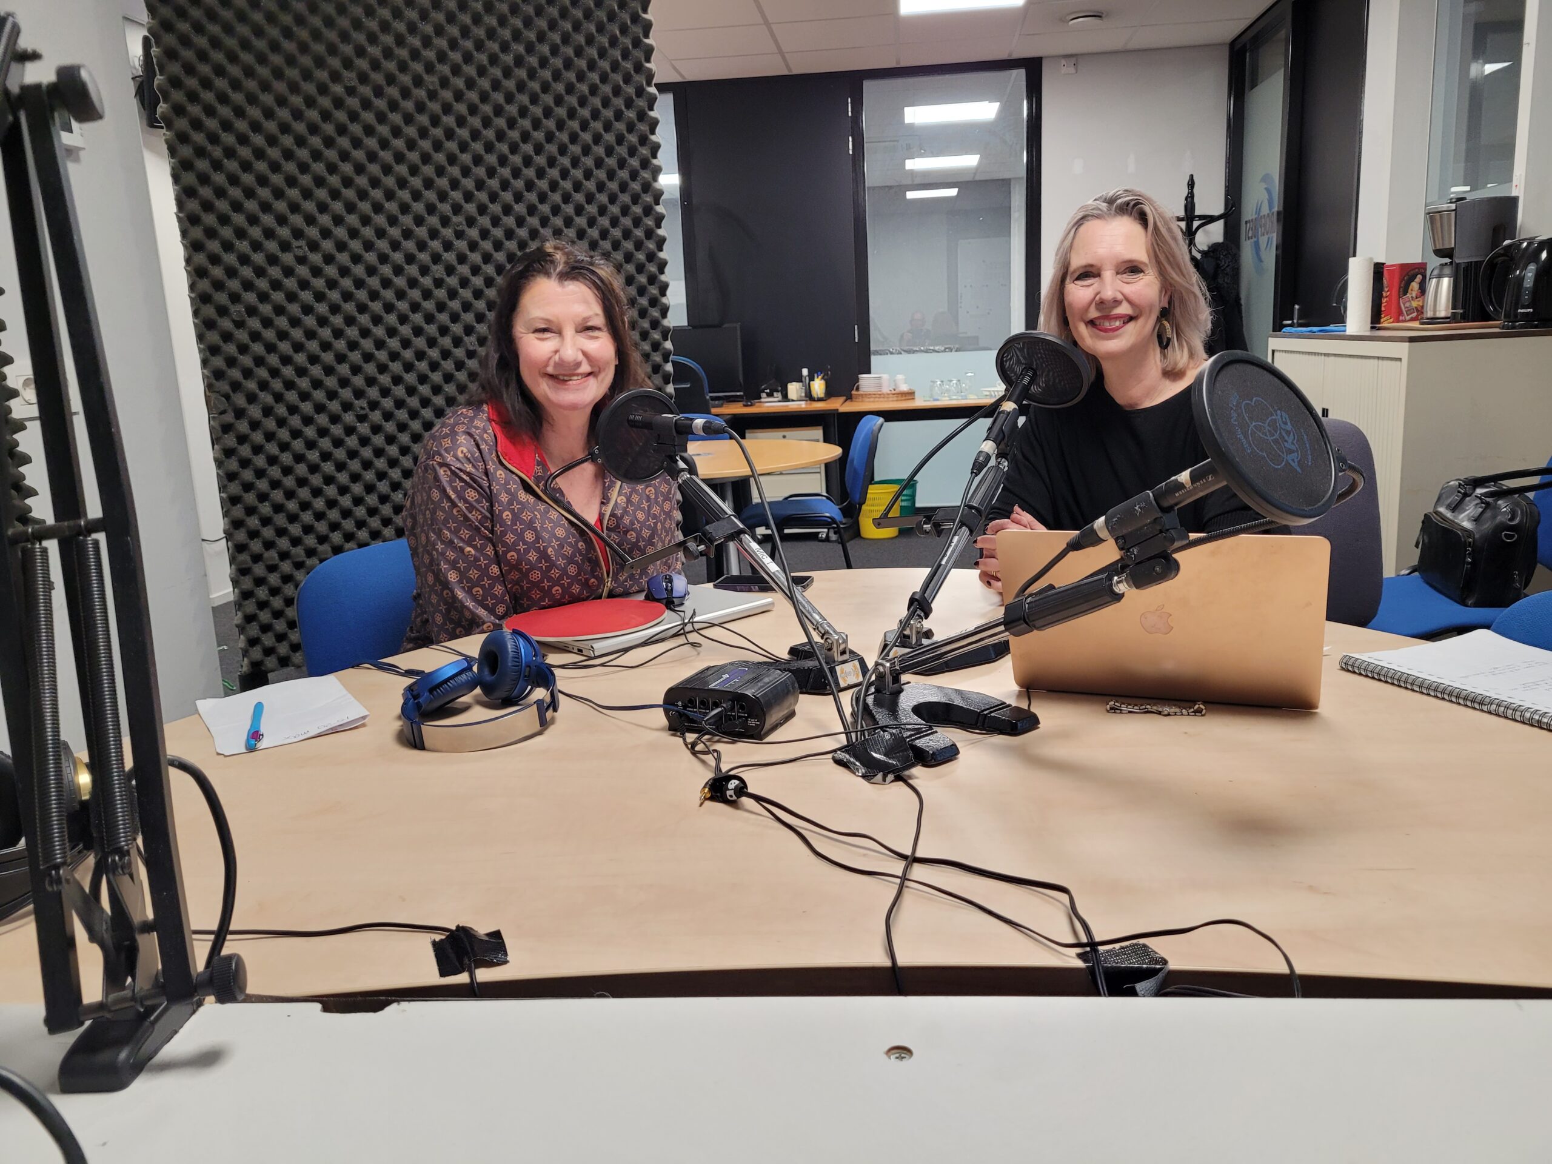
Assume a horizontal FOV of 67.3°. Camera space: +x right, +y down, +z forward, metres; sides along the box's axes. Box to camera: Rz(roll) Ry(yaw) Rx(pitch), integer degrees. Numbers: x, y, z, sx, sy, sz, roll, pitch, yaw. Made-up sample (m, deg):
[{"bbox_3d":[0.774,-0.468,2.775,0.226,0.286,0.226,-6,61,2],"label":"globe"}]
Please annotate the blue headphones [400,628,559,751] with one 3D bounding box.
[{"bbox_3d":[-0.310,0.111,1.248,0.160,0.080,0.180,-4,12,-4],"label":"blue headphones"}]

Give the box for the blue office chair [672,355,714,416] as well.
[{"bbox_3d":[-0.494,-0.557,5.605,0.600,1.042,0.600,-1,12,7],"label":"blue office chair"}]

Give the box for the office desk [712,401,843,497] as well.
[{"bbox_3d":[-0.381,-0.676,7.183,1.600,0.730,0.800,-2,12,6],"label":"office desk"}]

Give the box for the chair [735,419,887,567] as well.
[{"bbox_3d":[0.138,-0.227,4.618,0.560,0.830,0.500,-4,12,-6],"label":"chair"}]

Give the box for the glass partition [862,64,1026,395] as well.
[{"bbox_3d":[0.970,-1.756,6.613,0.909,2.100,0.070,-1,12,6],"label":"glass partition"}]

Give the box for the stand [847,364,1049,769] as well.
[{"bbox_3d":[0.185,-0.043,1.231,0.180,0.344,0.330,0,12,15],"label":"stand"}]

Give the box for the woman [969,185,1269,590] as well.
[{"bbox_3d":[0.535,0.089,1.764,0.500,1.320,0.720,1,13,17],"label":"woman"}]

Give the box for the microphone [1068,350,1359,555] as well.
[{"bbox_3d":[0.353,-0.079,1.039,0.175,0.165,0.250,-11,-16,-35],"label":"microphone"}]

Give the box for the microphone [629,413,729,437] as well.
[{"bbox_3d":[-0.124,-0.195,1.438,0.183,0.022,0.022,11,18,43],"label":"microphone"}]

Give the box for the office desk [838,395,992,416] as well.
[{"bbox_3d":[1.220,-0.719,7.017,1.600,0.730,0.800,-2,12,6],"label":"office desk"}]

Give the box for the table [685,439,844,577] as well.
[{"bbox_3d":[-0.313,-0.050,3.946,1.110,0.740,1.110,-3,12,0],"label":"table"}]

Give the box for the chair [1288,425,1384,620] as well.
[{"bbox_3d":[0.740,0.210,2.044,0.550,0.950,0.580,5,14,34],"label":"chair"}]

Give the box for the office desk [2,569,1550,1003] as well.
[{"bbox_3d":[0.022,0.487,1.405,1.950,0.740,1.330,-3,12,0],"label":"office desk"}]

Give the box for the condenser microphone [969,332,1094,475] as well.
[{"bbox_3d":[0.287,-0.194,1.403,0.125,0.125,0.225,6,43,36],"label":"condenser microphone"}]

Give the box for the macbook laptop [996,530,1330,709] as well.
[{"bbox_3d":[0.424,0.018,1.263,0.304,0.198,0.303,3,13,23],"label":"macbook laptop"}]

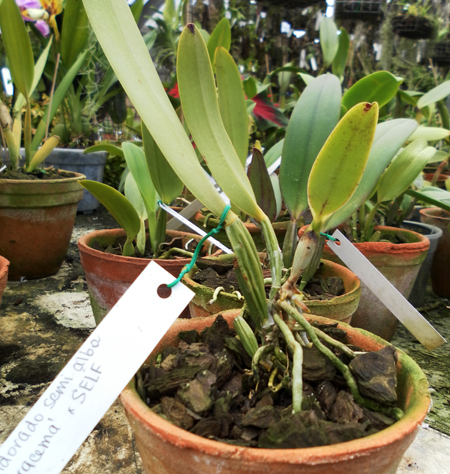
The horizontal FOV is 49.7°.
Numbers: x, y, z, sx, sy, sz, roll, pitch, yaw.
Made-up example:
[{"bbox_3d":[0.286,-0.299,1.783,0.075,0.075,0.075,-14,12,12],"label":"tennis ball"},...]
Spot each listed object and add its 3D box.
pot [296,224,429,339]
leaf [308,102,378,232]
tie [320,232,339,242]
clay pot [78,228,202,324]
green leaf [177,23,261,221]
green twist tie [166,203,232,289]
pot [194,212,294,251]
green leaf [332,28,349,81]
[{"bbox_3d":[0.151,0.058,0.558,0.140,0.123,0.140,2,12,-1],"label":"pot"},{"bbox_3d":[0.058,-0.034,0.236,0.028,0.071,0.015,25,0,0],"label":"leaf"},{"bbox_3d":[0.078,0.000,0.366,0.014,0.008,0.008,2,12,-1],"label":"tie"},{"bbox_3d":[-0.070,0.066,0.477,0.140,0.123,0.140,2,12,-1],"label":"clay pot"},{"bbox_3d":[-0.004,-0.047,0.217,0.022,0.092,0.020,-22,16,0],"label":"green leaf"},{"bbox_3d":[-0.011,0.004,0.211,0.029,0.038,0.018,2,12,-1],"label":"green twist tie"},{"bbox_3d":[0.027,0.030,0.662,0.140,0.123,0.140,2,12,-1],"label":"pot"},{"bbox_3d":[0.262,-0.415,1.100,0.026,0.123,0.020,0,0,17],"label":"green leaf"}]

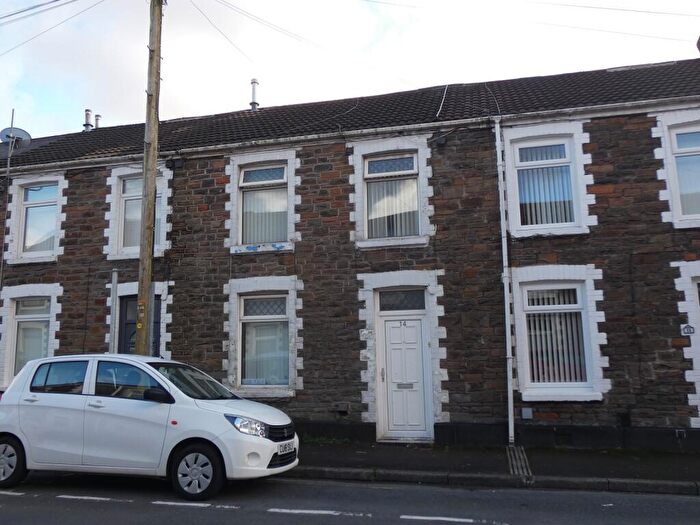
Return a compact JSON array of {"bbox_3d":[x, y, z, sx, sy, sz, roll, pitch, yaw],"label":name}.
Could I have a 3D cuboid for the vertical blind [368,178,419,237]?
[{"bbox_3d":[0.753,-0.961,9.917,0.931,1.053,0.080,-3,-9,12],"label":"vertical blind"}]

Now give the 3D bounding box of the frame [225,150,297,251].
[{"bbox_3d":[-1.573,-1.081,10.293,1.467,1.816,0.200,-3,-8,13],"label":"frame"}]

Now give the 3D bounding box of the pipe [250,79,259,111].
[{"bbox_3d":[-2.330,-4.089,13.816,0.203,0.829,0.203,-1,-9,0],"label":"pipe"}]

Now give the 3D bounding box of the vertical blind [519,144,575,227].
[{"bbox_3d":[3.208,-1.273,9.301,0.827,1.306,0.100,-3,-8,13],"label":"vertical blind"}]

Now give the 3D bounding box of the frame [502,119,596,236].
[{"bbox_3d":[3.223,-1.330,9.150,1.337,1.824,0.200,-3,-8,13],"label":"frame"}]

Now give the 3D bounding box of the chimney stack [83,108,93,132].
[{"bbox_3d":[-6.827,-3.695,14.754,0.235,0.621,0.235,-3,-9,12],"label":"chimney stack"}]

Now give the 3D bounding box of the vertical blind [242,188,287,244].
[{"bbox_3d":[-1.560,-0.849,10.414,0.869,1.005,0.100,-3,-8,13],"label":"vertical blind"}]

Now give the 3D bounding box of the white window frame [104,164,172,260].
[{"bbox_3d":[-4.034,-0.960,10.880,1.446,1.796,0.200,-3,-8,13],"label":"white window frame"}]

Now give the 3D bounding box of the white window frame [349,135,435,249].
[{"bbox_3d":[0.725,-1.200,9.814,1.490,1.935,0.200,-3,-9,12],"label":"white window frame"}]

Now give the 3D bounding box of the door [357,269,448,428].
[{"bbox_3d":[0.892,1.519,9.378,1.449,2.732,0.180,-3,-9,12],"label":"door"}]

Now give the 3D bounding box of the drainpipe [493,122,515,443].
[{"bbox_3d":[2.484,0.196,9.089,0.110,5.256,0.100,-2,-9,12],"label":"drainpipe"}]

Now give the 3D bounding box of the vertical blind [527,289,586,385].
[{"bbox_3d":[3.280,1.143,9.039,0.887,1.514,0.080,-3,-9,12],"label":"vertical blind"}]

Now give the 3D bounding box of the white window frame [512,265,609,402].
[{"bbox_3d":[3.270,1.093,8.812,1.343,2.062,0.200,-3,-8,13],"label":"white window frame"}]

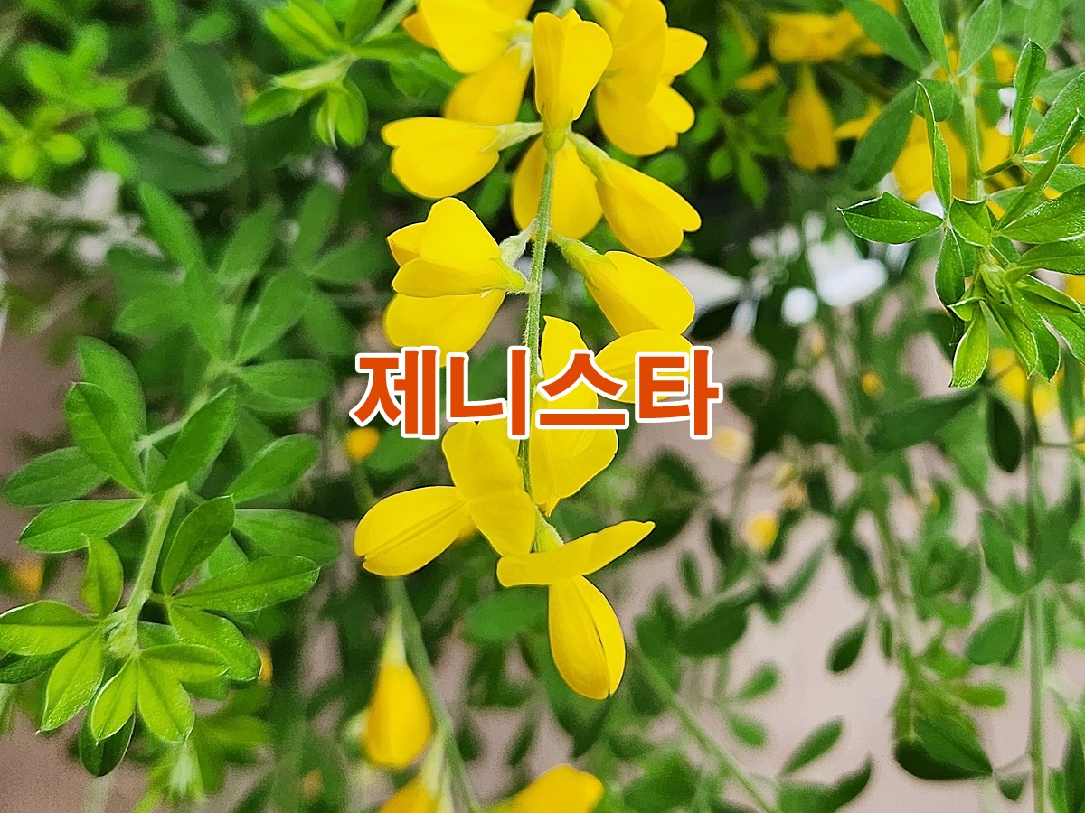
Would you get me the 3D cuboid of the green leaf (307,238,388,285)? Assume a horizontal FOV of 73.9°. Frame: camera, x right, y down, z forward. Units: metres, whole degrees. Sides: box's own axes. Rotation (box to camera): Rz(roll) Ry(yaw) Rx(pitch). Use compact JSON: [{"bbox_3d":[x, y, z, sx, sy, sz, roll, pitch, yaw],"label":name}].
[{"bbox_3d":[-0.058,-0.044,0.217,0.024,0.011,0.004,-24,-14,-14],"label":"green leaf"}]

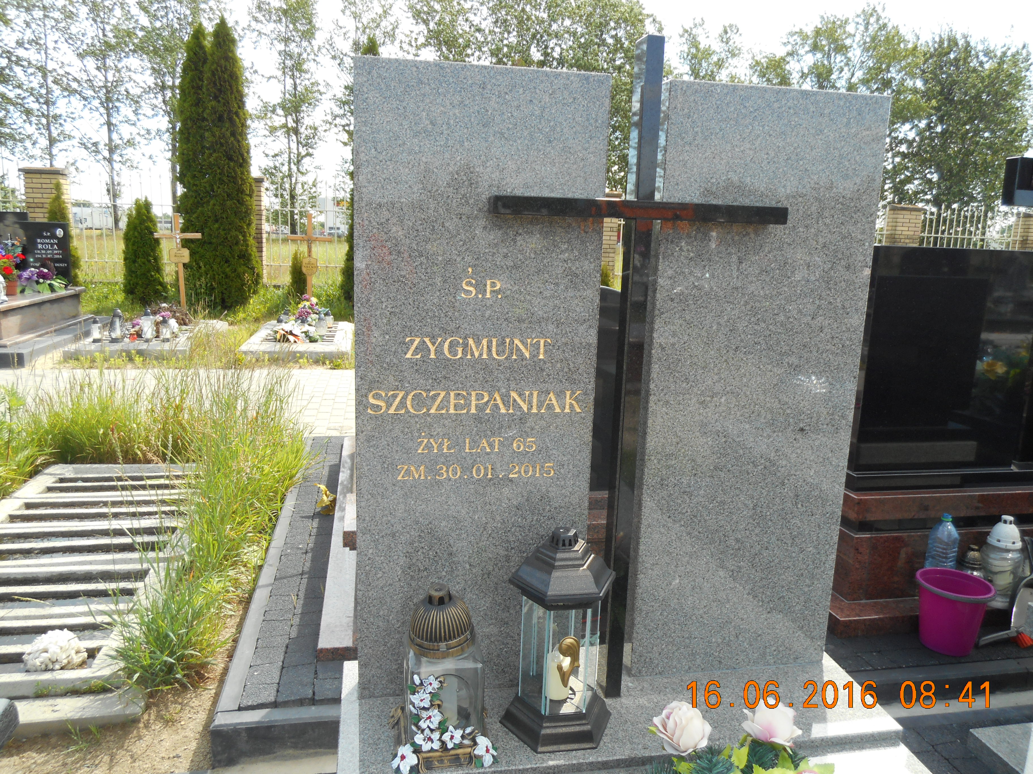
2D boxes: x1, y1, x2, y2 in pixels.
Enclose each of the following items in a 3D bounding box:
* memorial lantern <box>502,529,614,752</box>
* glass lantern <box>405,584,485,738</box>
[{"bbox_3d":[0.079,0.434,1.351,0.211,0.370,0.187,0,11,-9],"label":"memorial lantern"},{"bbox_3d":[-0.143,0.532,1.426,0.154,0.321,0.149,0,11,-10],"label":"glass lantern"}]

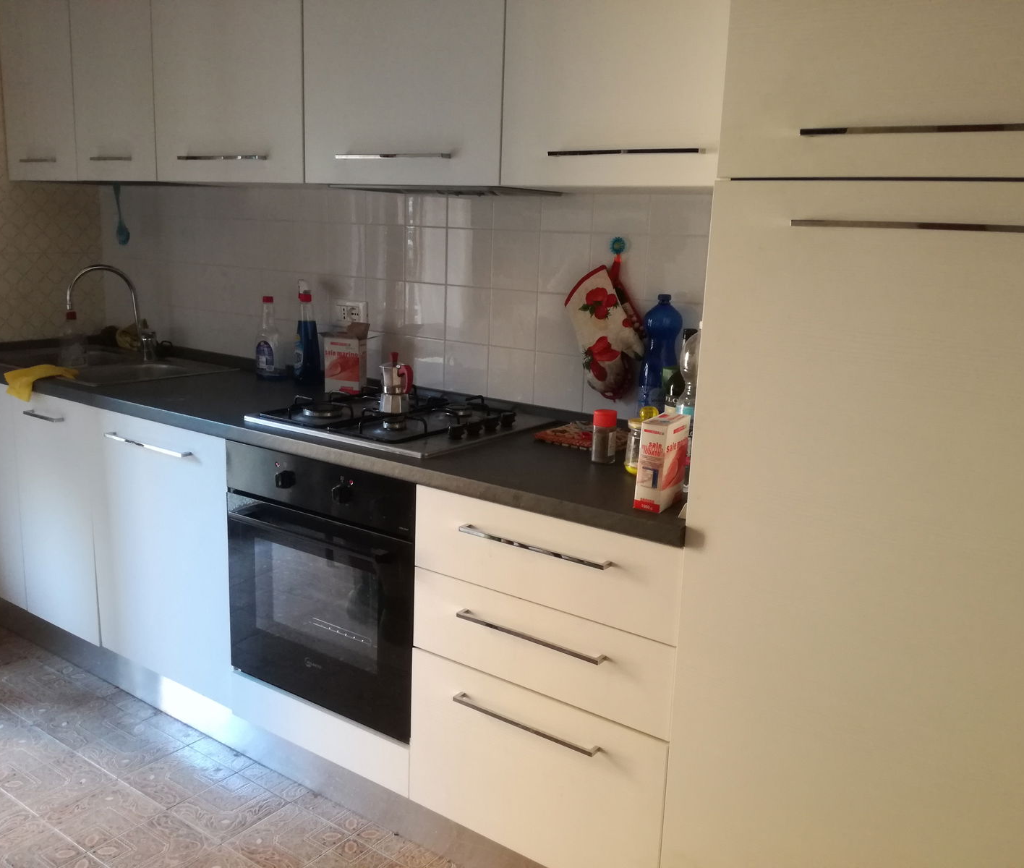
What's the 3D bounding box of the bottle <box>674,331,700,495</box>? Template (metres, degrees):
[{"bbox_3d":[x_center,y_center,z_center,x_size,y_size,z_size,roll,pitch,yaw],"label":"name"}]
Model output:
[{"bbox_3d":[0.348,-0.049,1.671,0.086,0.314,0.086,11,15,33],"label":"bottle"}]

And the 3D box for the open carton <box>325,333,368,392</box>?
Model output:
[{"bbox_3d":[-0.483,-0.203,2.629,0.108,0.167,0.056,6,13,15],"label":"open carton"}]

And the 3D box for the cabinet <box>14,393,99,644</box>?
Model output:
[{"bbox_3d":[-1.215,0.195,2.934,0.400,0.735,0.560,11,15,33],"label":"cabinet"}]

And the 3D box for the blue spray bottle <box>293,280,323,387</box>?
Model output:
[{"bbox_3d":[-0.617,-0.303,2.730,0.068,0.306,0.088,-9,17,-43],"label":"blue spray bottle"}]

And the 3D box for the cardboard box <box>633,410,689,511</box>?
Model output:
[{"bbox_3d":[0.265,0.049,1.585,0.048,0.152,0.115,9,14,29],"label":"cardboard box"}]

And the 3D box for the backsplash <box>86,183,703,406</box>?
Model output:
[{"bbox_3d":[-0.454,-0.435,2.655,2.605,0.528,0.020,11,15,33],"label":"backsplash"}]

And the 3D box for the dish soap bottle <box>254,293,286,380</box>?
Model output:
[{"bbox_3d":[-0.732,-0.293,2.754,0.088,0.250,0.064,8,14,26],"label":"dish soap bottle"}]

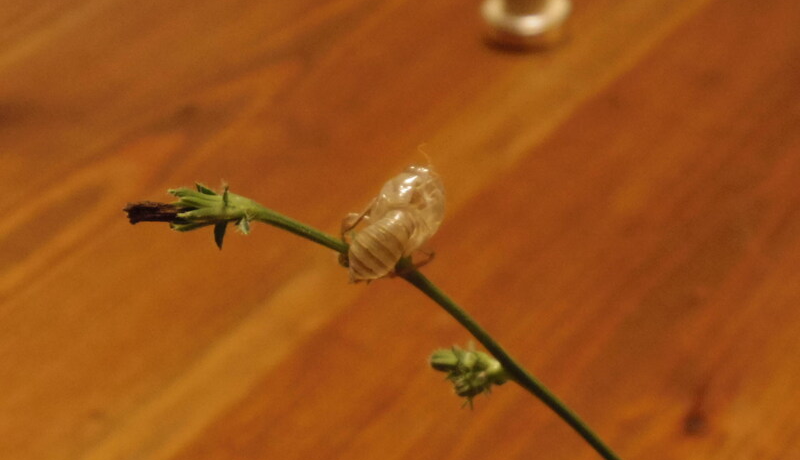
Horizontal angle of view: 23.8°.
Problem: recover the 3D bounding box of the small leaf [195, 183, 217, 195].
[{"bbox_3d":[-0.033,-0.007,0.322,0.004,0.001,0.002,30,88,0],"label":"small leaf"}]

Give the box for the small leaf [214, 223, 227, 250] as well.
[{"bbox_3d":[-0.030,0.001,0.321,0.002,0.001,0.005,3,90,-5],"label":"small leaf"}]

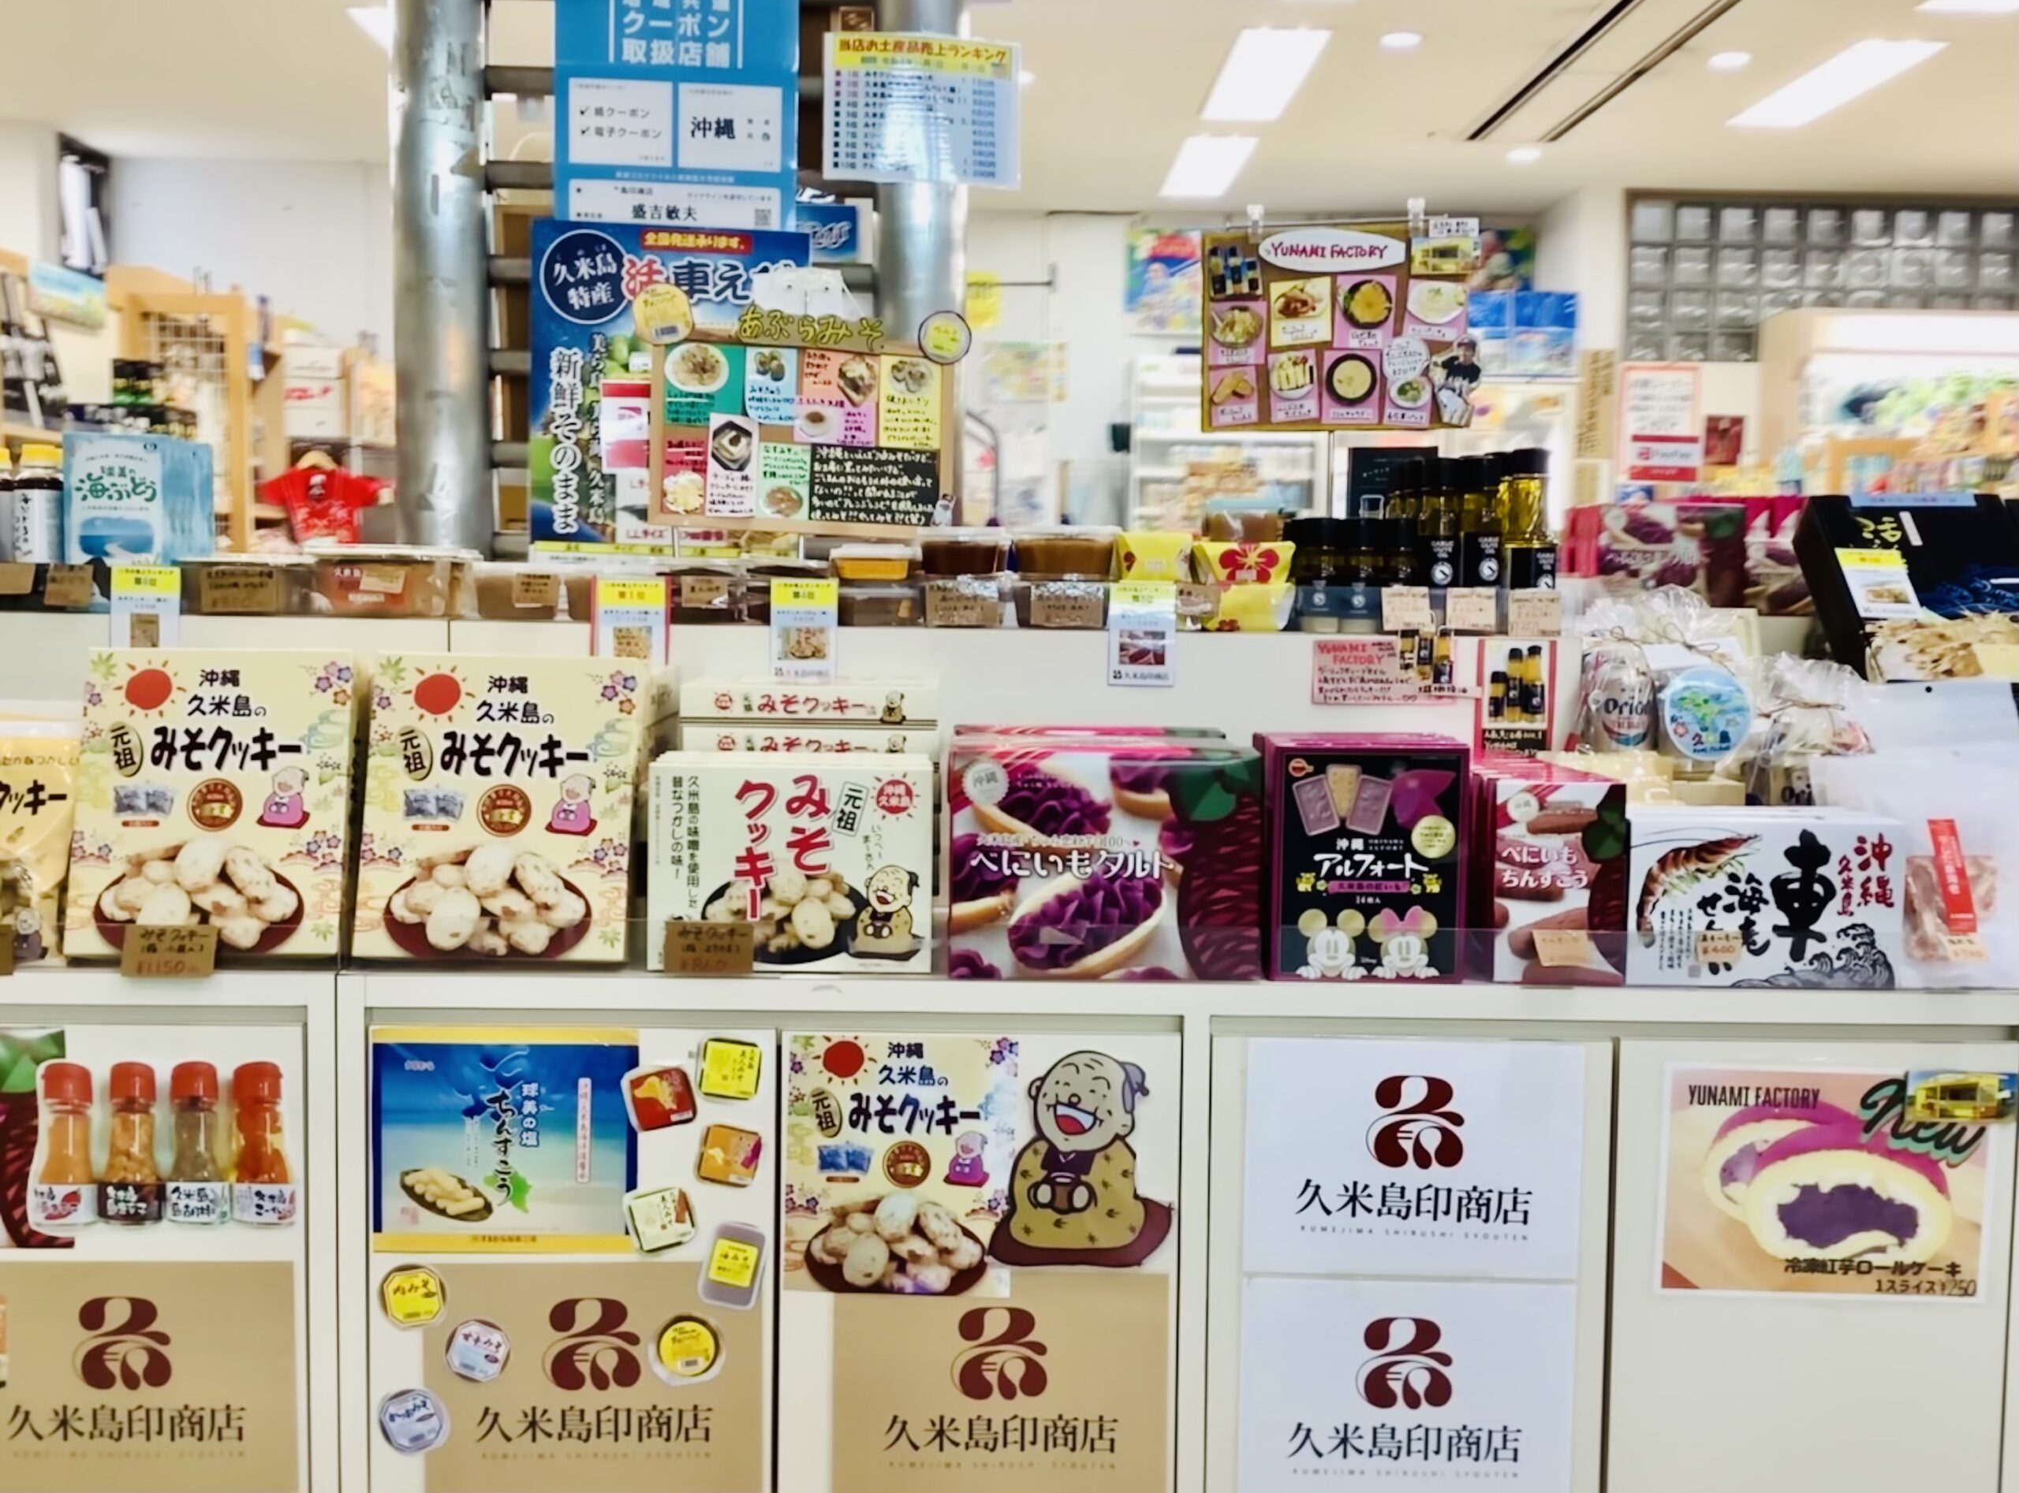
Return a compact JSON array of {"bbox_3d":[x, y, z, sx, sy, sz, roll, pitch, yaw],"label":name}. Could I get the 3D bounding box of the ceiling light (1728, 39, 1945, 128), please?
[{"bbox_3d":[3.051,-2.475,6.721,0.310,0.050,1.100,0,3,-3],"label":"ceiling light"}]

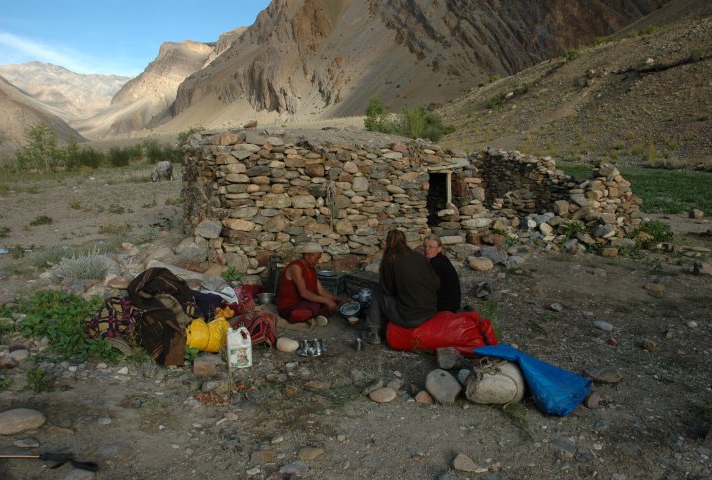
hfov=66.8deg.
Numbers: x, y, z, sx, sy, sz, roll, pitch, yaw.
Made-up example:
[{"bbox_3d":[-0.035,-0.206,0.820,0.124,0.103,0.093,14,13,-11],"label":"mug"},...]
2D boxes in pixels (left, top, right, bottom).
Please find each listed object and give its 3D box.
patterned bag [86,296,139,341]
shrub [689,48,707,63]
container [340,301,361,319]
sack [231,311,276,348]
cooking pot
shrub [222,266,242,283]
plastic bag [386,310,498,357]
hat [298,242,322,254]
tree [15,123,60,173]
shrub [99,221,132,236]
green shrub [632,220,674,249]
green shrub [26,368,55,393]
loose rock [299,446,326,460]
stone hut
[{"bbox_3d":[-2.124,0.721,4.903,0.460,0.290,0.330,-3,11,-19],"label":"patterned bag"},{"bbox_3d":[39.324,-21.183,62.000,1.800,1.350,1.600,6,12,32],"label":"shrub"},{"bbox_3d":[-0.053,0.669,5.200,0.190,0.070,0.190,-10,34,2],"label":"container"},{"bbox_3d":[-0.872,0.760,4.762,0.400,0.260,0.320,-1,10,-6],"label":"sack"},{"bbox_3d":[0.074,0.547,5.300,0.150,0.140,0.160,0,10,0],"label":"cooking pot"},{"bbox_3d":[-1.452,0.406,6.350,0.240,0.180,0.210,-2,10,-13],"label":"shrub"},{"bbox_3d":[0.750,0.773,4.662,0.940,0.270,0.440,0,10,3],"label":"plastic bag"},{"bbox_3d":[-0.434,0.080,5.100,0.240,0.100,0.200,4,11,21],"label":"hat"},{"bbox_3d":[-22.413,-6.509,38.000,3.200,3.600,3.000,-6,11,-30],"label":"tree"},{"bbox_3d":[-4.331,-0.189,9.724,0.620,0.260,0.500,-4,11,-24],"label":"shrub"},{"bbox_3d":[5.074,-0.111,9.248,0.640,0.430,0.550,6,11,29],"label":"green shrub"},{"bbox_3d":[-2.252,0.991,3.822,0.180,0.130,0.150,-6,12,-31],"label":"green shrub"},{"bbox_3d":[-0.234,1.128,2.839,0.135,0.040,0.080,-1,10,-5],"label":"loose rock"},{"bbox_3d":[0.718,-0.963,9.855,7.200,2.000,3.500,-3,10,-15],"label":"stone hut"}]

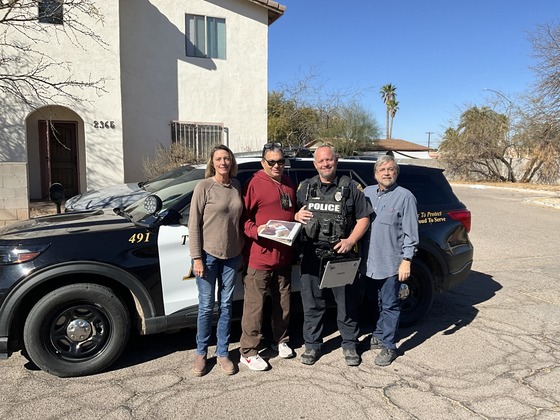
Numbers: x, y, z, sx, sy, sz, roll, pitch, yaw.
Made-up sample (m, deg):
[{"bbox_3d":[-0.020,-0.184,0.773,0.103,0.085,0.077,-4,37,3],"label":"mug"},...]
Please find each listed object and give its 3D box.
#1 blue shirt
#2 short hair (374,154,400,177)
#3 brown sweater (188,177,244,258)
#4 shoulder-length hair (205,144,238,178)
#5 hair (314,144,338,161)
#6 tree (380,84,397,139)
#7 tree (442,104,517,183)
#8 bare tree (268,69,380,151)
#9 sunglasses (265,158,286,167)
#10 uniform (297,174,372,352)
[{"bbox_3d":[0.922,0.171,3.915,0.460,0.770,0.300,1,5,14],"label":"blue shirt"},{"bbox_3d":[0.885,-0.362,3.863,0.200,0.180,0.210,1,5,9],"label":"short hair"},{"bbox_3d":[-0.503,0.067,3.717,0.420,0.630,0.270,-1,5,-9],"label":"brown sweater"},{"bbox_3d":[-0.455,-0.374,3.652,0.250,0.260,0.230,-1,5,-9],"label":"shoulder-length hair"},{"bbox_3d":[0.374,-0.466,3.835,0.190,0.130,0.210,1,5,7],"label":"hair"},{"bbox_3d":[17.785,-12.598,77.250,2.700,16.000,2.700,0,5,0],"label":"tree"},{"bbox_3d":[13.853,-4.641,32.737,5.000,5.100,4.600,0,5,0],"label":"tree"},{"bbox_3d":[1.371,-3.438,19.791,5.200,5.200,4.800,0,5,0],"label":"bare tree"},{"bbox_3d":[-0.035,-0.374,3.692,0.150,0.050,0.140,-1,5,-15],"label":"sunglasses"},{"bbox_3d":[0.451,0.435,3.886,0.580,1.430,0.380,0,5,6],"label":"uniform"}]

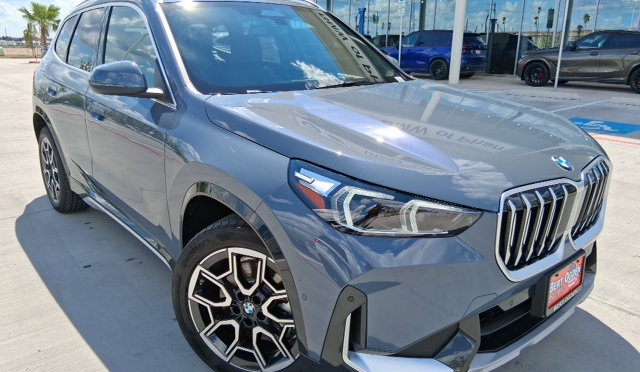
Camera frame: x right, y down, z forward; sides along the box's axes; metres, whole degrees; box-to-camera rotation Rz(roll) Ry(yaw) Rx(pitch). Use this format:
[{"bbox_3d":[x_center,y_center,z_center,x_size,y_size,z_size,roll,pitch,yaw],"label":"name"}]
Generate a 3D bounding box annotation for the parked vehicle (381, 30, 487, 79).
[{"bbox_3d":[4.120,-5.284,19.416,4.940,1.750,2.000,15,21,41],"label":"parked vehicle"}]

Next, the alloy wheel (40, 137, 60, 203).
[{"bbox_3d":[-2.044,-0.139,3.817,0.200,0.510,0.510,-13,21,-40],"label":"alloy wheel"}]

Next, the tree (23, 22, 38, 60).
[{"bbox_3d":[-25.557,-12.874,42.584,1.460,3.050,1.460,-8,18,-29],"label":"tree"}]

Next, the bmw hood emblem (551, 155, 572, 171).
[{"bbox_3d":[0.860,-0.078,1.697,0.083,0.012,0.083,-13,59,-40],"label":"bmw hood emblem"}]

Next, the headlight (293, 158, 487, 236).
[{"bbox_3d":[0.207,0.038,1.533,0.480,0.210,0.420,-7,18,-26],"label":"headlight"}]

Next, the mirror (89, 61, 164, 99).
[{"bbox_3d":[-0.897,-0.493,2.216,0.250,0.175,0.230,-13,21,-40],"label":"mirror"}]

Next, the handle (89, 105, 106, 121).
[{"bbox_3d":[-1.235,-0.408,2.675,0.055,0.060,0.250,-13,21,-40],"label":"handle"}]

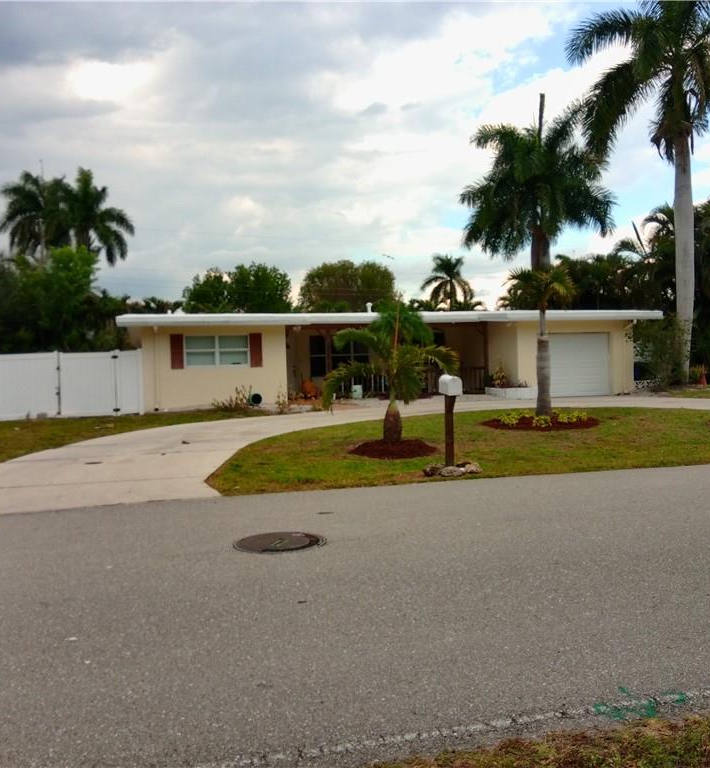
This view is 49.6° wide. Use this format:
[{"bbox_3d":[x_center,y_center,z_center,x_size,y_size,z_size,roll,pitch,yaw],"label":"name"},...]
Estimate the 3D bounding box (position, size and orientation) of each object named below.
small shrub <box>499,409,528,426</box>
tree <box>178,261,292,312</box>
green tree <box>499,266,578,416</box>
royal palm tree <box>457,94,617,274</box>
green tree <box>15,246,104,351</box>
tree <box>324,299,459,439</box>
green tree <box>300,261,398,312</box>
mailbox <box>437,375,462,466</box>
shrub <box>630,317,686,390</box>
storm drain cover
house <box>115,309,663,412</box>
[{"bbox_3d":[3.339,0.706,16.200,0.570,0.380,0.550,-2,2,-15],"label":"small shrub"},{"bbox_3d":[-6.522,-3.195,41.938,5.900,6.900,5.500,-2,2,-15],"label":"tree"},{"bbox_3d":[3.909,-0.901,16.384,1.663,3.191,1.663,-1,2,0],"label":"green tree"},{"bbox_3d":[8.550,-6.621,35.838,7.000,13.600,7.000,-2,2,-15],"label":"royal palm tree"},{"bbox_3d":[-12.230,-2.477,31.933,3.661,6.431,3.661,-1,2,0],"label":"green tree"},{"bbox_3d":[0.539,-0.200,12.000,2.122,2.261,2.122,-1,2,0],"label":"tree"},{"bbox_3d":[-0.482,-3.968,48.906,6.244,7.738,6.244,-1,2,0],"label":"green tree"},{"bbox_3d":[1.260,0.497,10.200,0.200,1.240,0.490,-2,2,-12],"label":"mailbox"},{"bbox_3d":[10.856,-1.130,27.600,1.900,2.500,1.900,-2,2,-15],"label":"shrub"},{"bbox_3d":[-0.623,1.306,6.270,0.717,0.030,0.717,-1,2,0],"label":"storm drain cover"},{"bbox_3d":[0.664,-0.972,29.259,17.765,2.884,10.500,-2,2,-13],"label":"house"}]

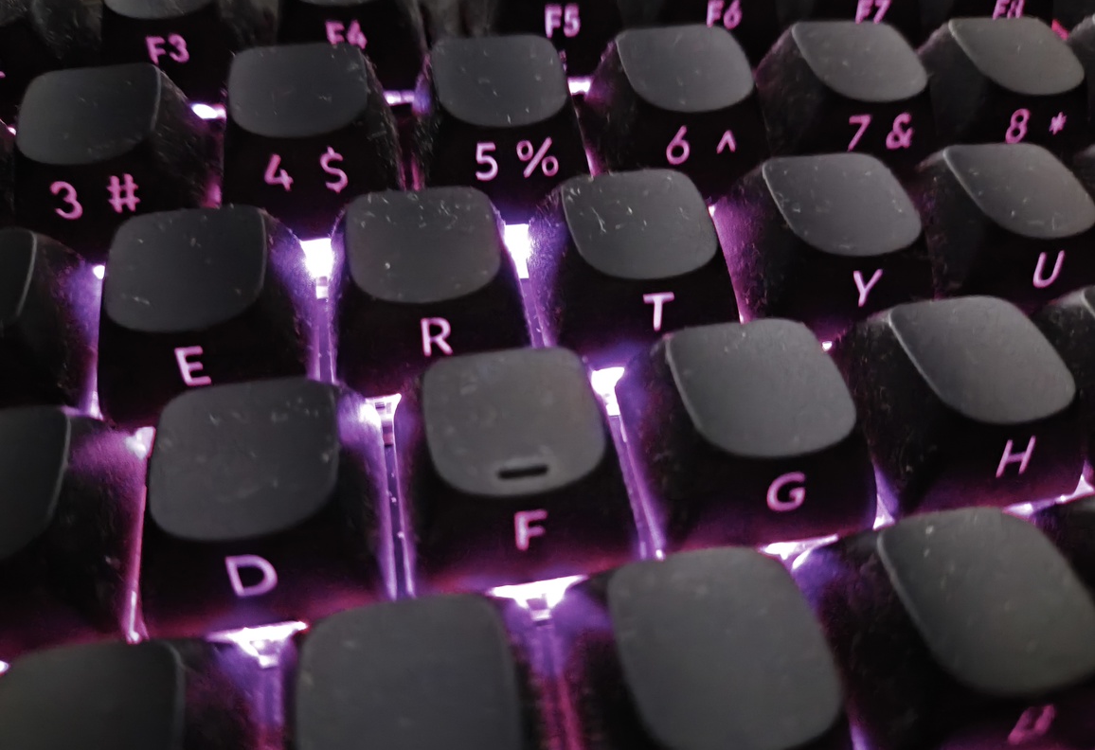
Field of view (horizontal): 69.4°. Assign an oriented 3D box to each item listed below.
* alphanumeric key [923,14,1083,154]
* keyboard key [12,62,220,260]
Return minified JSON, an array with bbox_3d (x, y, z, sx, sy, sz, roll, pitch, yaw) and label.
[{"bbox_3d":[0.051,-0.033,0.090,0.018,0.009,0.018,-7,58,-9],"label":"alphanumeric key"},{"bbox_3d":[-0.042,-0.022,0.075,0.018,0.009,0.018,-7,58,-9],"label":"keyboard key"}]

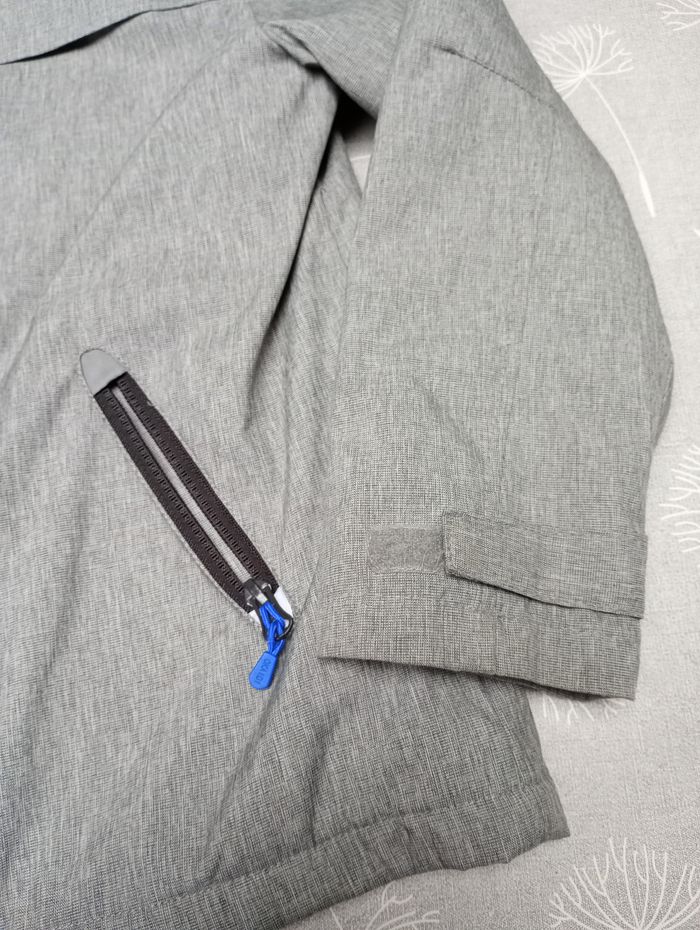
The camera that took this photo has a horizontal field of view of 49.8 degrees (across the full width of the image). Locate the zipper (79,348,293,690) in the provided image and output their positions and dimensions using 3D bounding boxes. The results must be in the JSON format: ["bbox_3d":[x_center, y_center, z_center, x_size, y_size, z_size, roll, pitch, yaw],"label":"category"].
[{"bbox_3d":[-0.057,0.010,0.263,0.024,0.012,0.142,-30,75,-9],"label":"zipper"}]

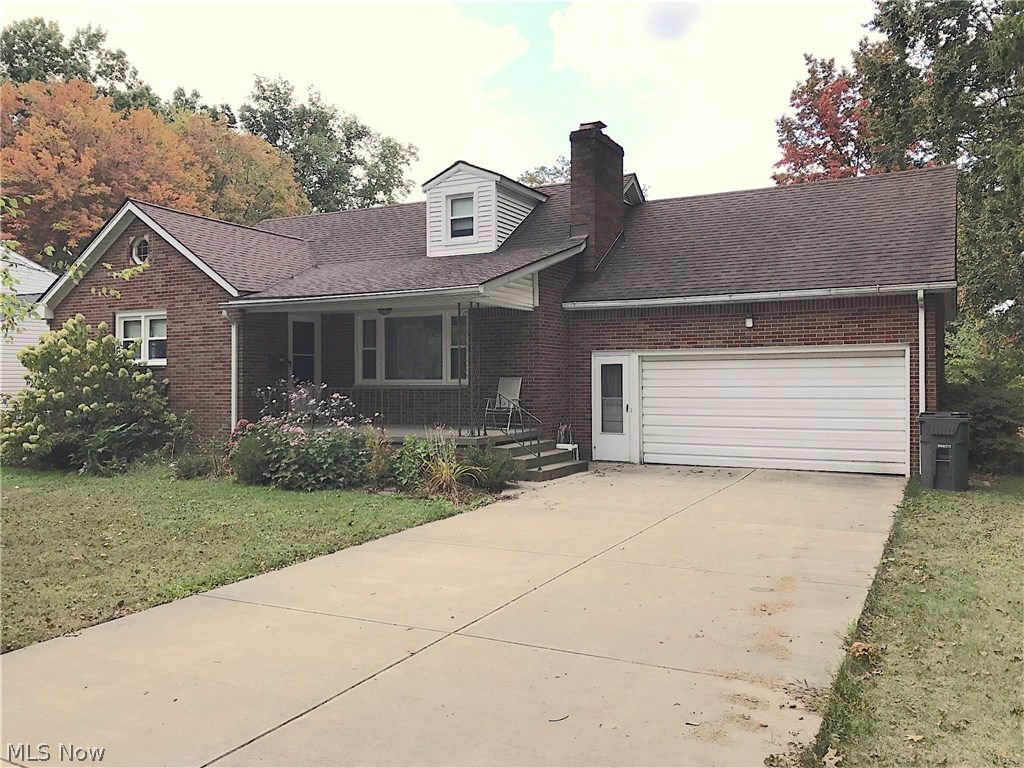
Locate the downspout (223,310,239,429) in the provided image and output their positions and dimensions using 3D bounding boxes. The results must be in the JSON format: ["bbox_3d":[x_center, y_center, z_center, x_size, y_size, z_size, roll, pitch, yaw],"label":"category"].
[{"bbox_3d":[-5.317,-0.032,15.709,0.140,2.720,0.180,0,0,27],"label":"downspout"}]

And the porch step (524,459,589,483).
[{"bbox_3d":[0.786,1.494,14.177,0.340,0.165,1.850,0,-1,29],"label":"porch step"}]

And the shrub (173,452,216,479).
[{"bbox_3d":[-5.672,1.440,14.750,0.720,0.440,0.650,0,-1,29],"label":"shrub"}]

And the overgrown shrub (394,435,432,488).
[{"bbox_3d":[-1.558,1.198,13.100,0.620,0.799,0.600,0,-1,0],"label":"overgrown shrub"}]

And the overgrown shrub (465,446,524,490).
[{"bbox_3d":[-0.285,1.300,12.750,0.820,0.670,0.780,0,0,27],"label":"overgrown shrub"}]

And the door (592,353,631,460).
[{"bbox_3d":[1.934,0.469,16.095,0.780,2.053,0.070,0,-1,29],"label":"door"}]

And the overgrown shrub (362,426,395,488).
[{"bbox_3d":[-2.119,1.141,13.150,0.520,0.933,0.500,0,-1,29],"label":"overgrown shrub"}]

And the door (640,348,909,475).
[{"bbox_3d":[4.581,0.463,14.997,4.700,2.160,0.100,0,0,27],"label":"door"}]

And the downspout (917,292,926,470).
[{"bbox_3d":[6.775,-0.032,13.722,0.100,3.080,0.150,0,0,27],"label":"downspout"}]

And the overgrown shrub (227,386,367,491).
[{"bbox_3d":[-3.538,0.831,13.600,2.200,1.579,1.450,0,-1,29],"label":"overgrown shrub"}]

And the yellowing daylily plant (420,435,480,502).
[{"bbox_3d":[-0.924,1.200,12.050,0.800,0.860,0.760,0,0,0],"label":"yellowing daylily plant"}]

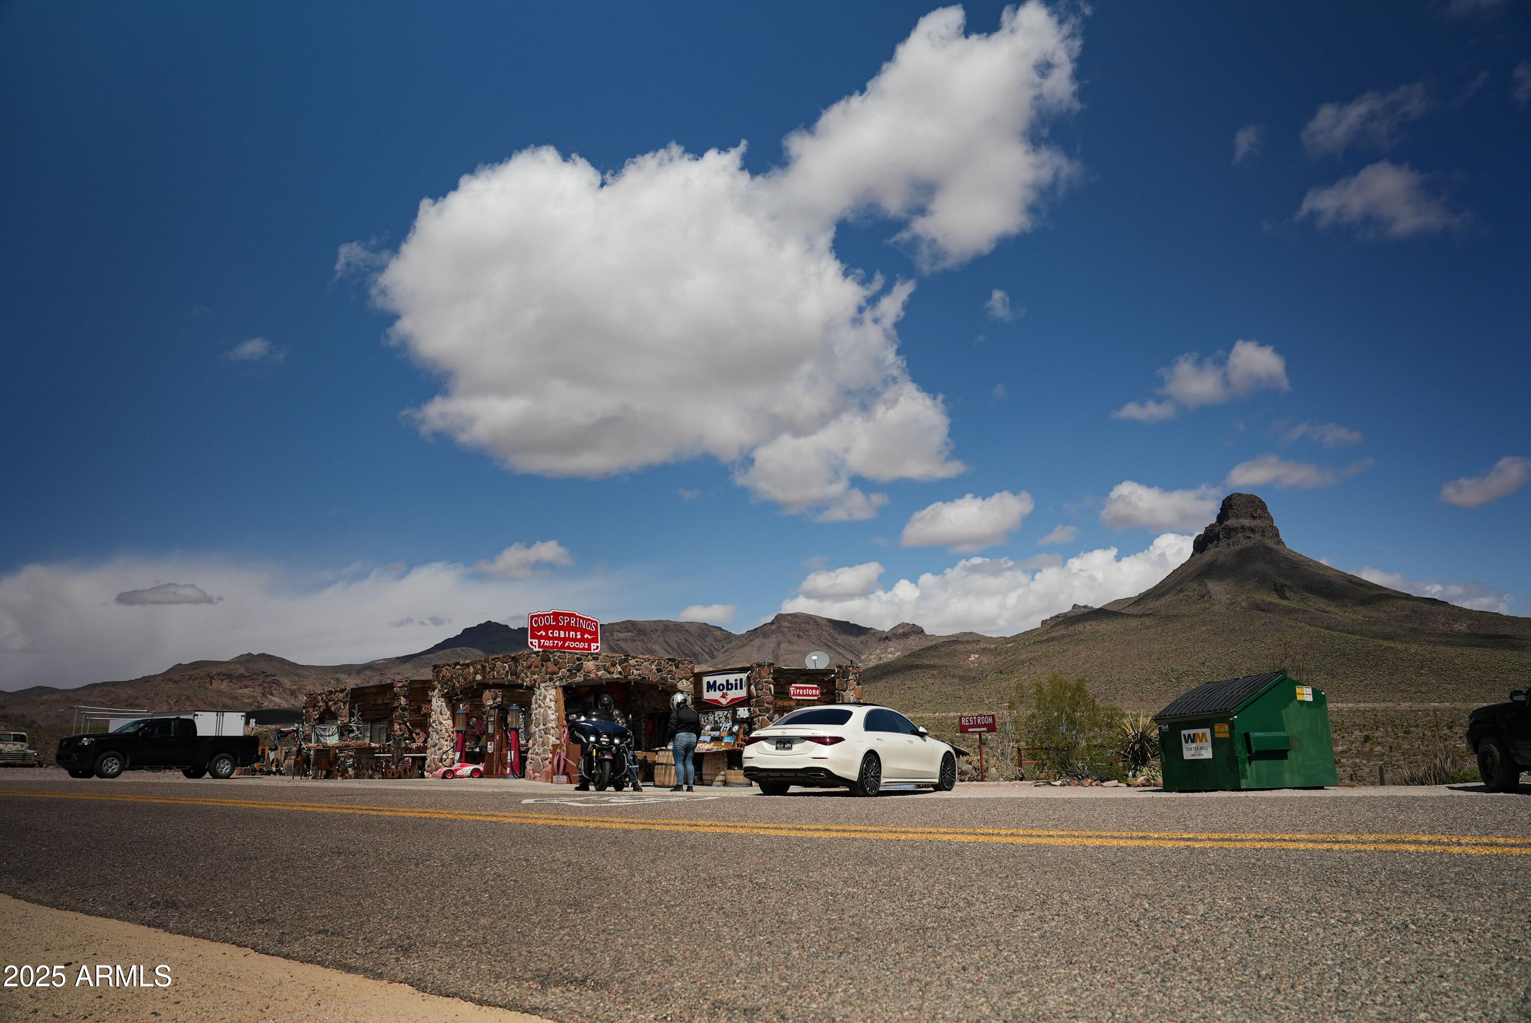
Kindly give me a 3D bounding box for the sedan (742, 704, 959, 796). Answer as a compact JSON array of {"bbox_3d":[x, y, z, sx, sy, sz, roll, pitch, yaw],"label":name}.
[{"bbox_3d":[1.648,4.213,18.070,1.960,1.500,5.290,-9,-15,31],"label":"sedan"}]

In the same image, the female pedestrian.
[{"bbox_3d":[-1.424,3.962,17.593,0.550,1.680,0.420,6,-15,-24],"label":"female pedestrian"}]

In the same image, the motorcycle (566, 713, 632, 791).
[{"bbox_3d":[-2.804,4.186,17.960,0.950,1.380,2.500,1,-13,-4],"label":"motorcycle"}]

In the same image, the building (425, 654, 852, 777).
[{"bbox_3d":[-3.471,6.115,29.866,8.400,3.200,9.000,-13,-18,42],"label":"building"}]

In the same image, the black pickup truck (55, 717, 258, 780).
[{"bbox_3d":[-18.350,7.190,31.050,1.870,1.800,5.340,-10,-16,34],"label":"black pickup truck"}]

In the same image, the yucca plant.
[{"bbox_3d":[7.863,4.959,21.661,1.000,1.400,1.000,-1,-13,0],"label":"yucca plant"}]

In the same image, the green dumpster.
[{"bbox_3d":[7.739,3.584,16.644,1.820,1.770,2.000,4,-14,-17],"label":"green dumpster"}]

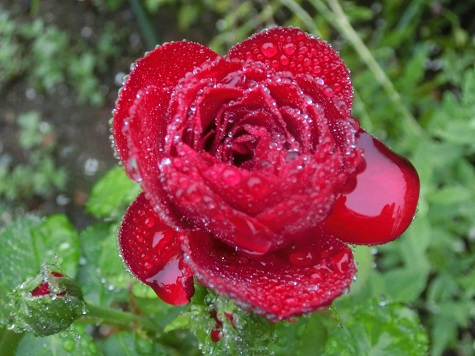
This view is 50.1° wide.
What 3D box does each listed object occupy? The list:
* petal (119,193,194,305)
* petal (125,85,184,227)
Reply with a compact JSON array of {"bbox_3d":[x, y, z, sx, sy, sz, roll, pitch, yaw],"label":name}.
[{"bbox_3d":[-0.026,0.023,0.162,0.023,0.014,0.035,0,66,9],"label":"petal"},{"bbox_3d":[-0.026,-0.007,0.160,0.021,0.015,0.043,0,73,-35],"label":"petal"}]

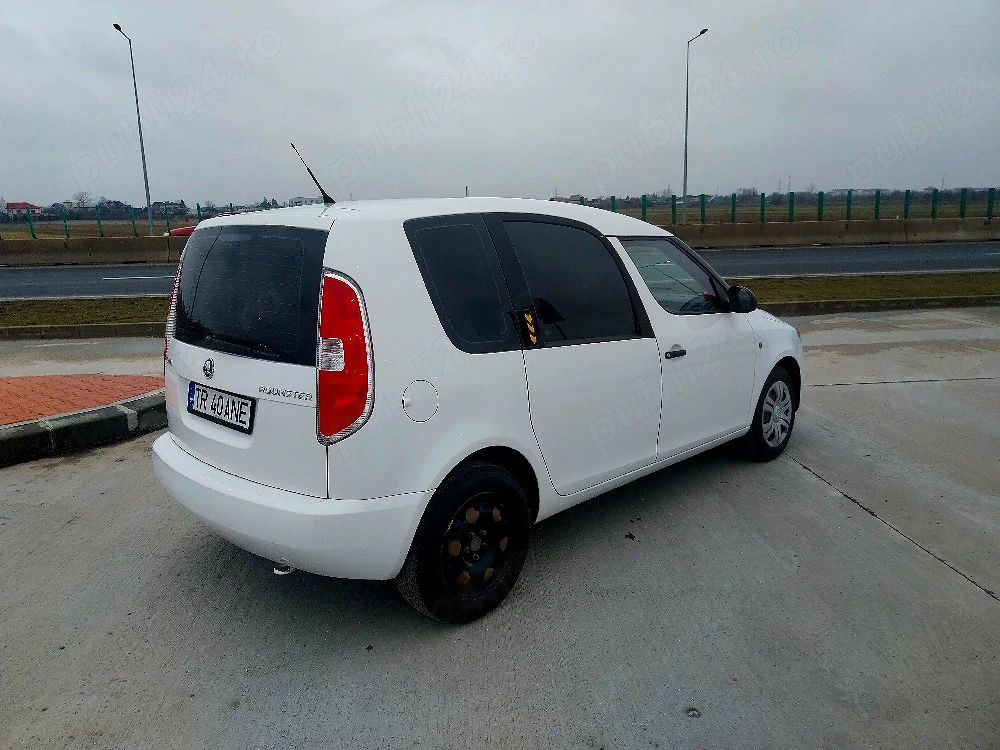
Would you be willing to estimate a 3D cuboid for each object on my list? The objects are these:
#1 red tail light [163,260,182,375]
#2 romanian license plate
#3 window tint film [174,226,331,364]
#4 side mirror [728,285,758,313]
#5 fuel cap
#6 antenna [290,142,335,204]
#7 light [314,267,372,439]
[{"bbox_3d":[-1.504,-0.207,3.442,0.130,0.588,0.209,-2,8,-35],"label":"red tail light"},{"bbox_3d":[-1.093,0.119,2.919,0.530,0.125,0.020,9,3,44],"label":"romanian license plate"},{"bbox_3d":[-1.028,-0.333,2.914,1.190,0.500,0.124,9,-3,44],"label":"window tint film"},{"bbox_3d":[1.326,-0.411,4.074,0.180,0.145,0.120,9,15,44],"label":"side mirror"},{"bbox_3d":[-0.274,0.092,2.579,0.143,0.143,0.025,-11,11,-39],"label":"fuel cap"},{"bbox_3d":[-0.767,-0.829,3.104,0.035,0.240,0.200,9,15,44],"label":"antenna"},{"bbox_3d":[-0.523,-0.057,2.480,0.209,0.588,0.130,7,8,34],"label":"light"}]

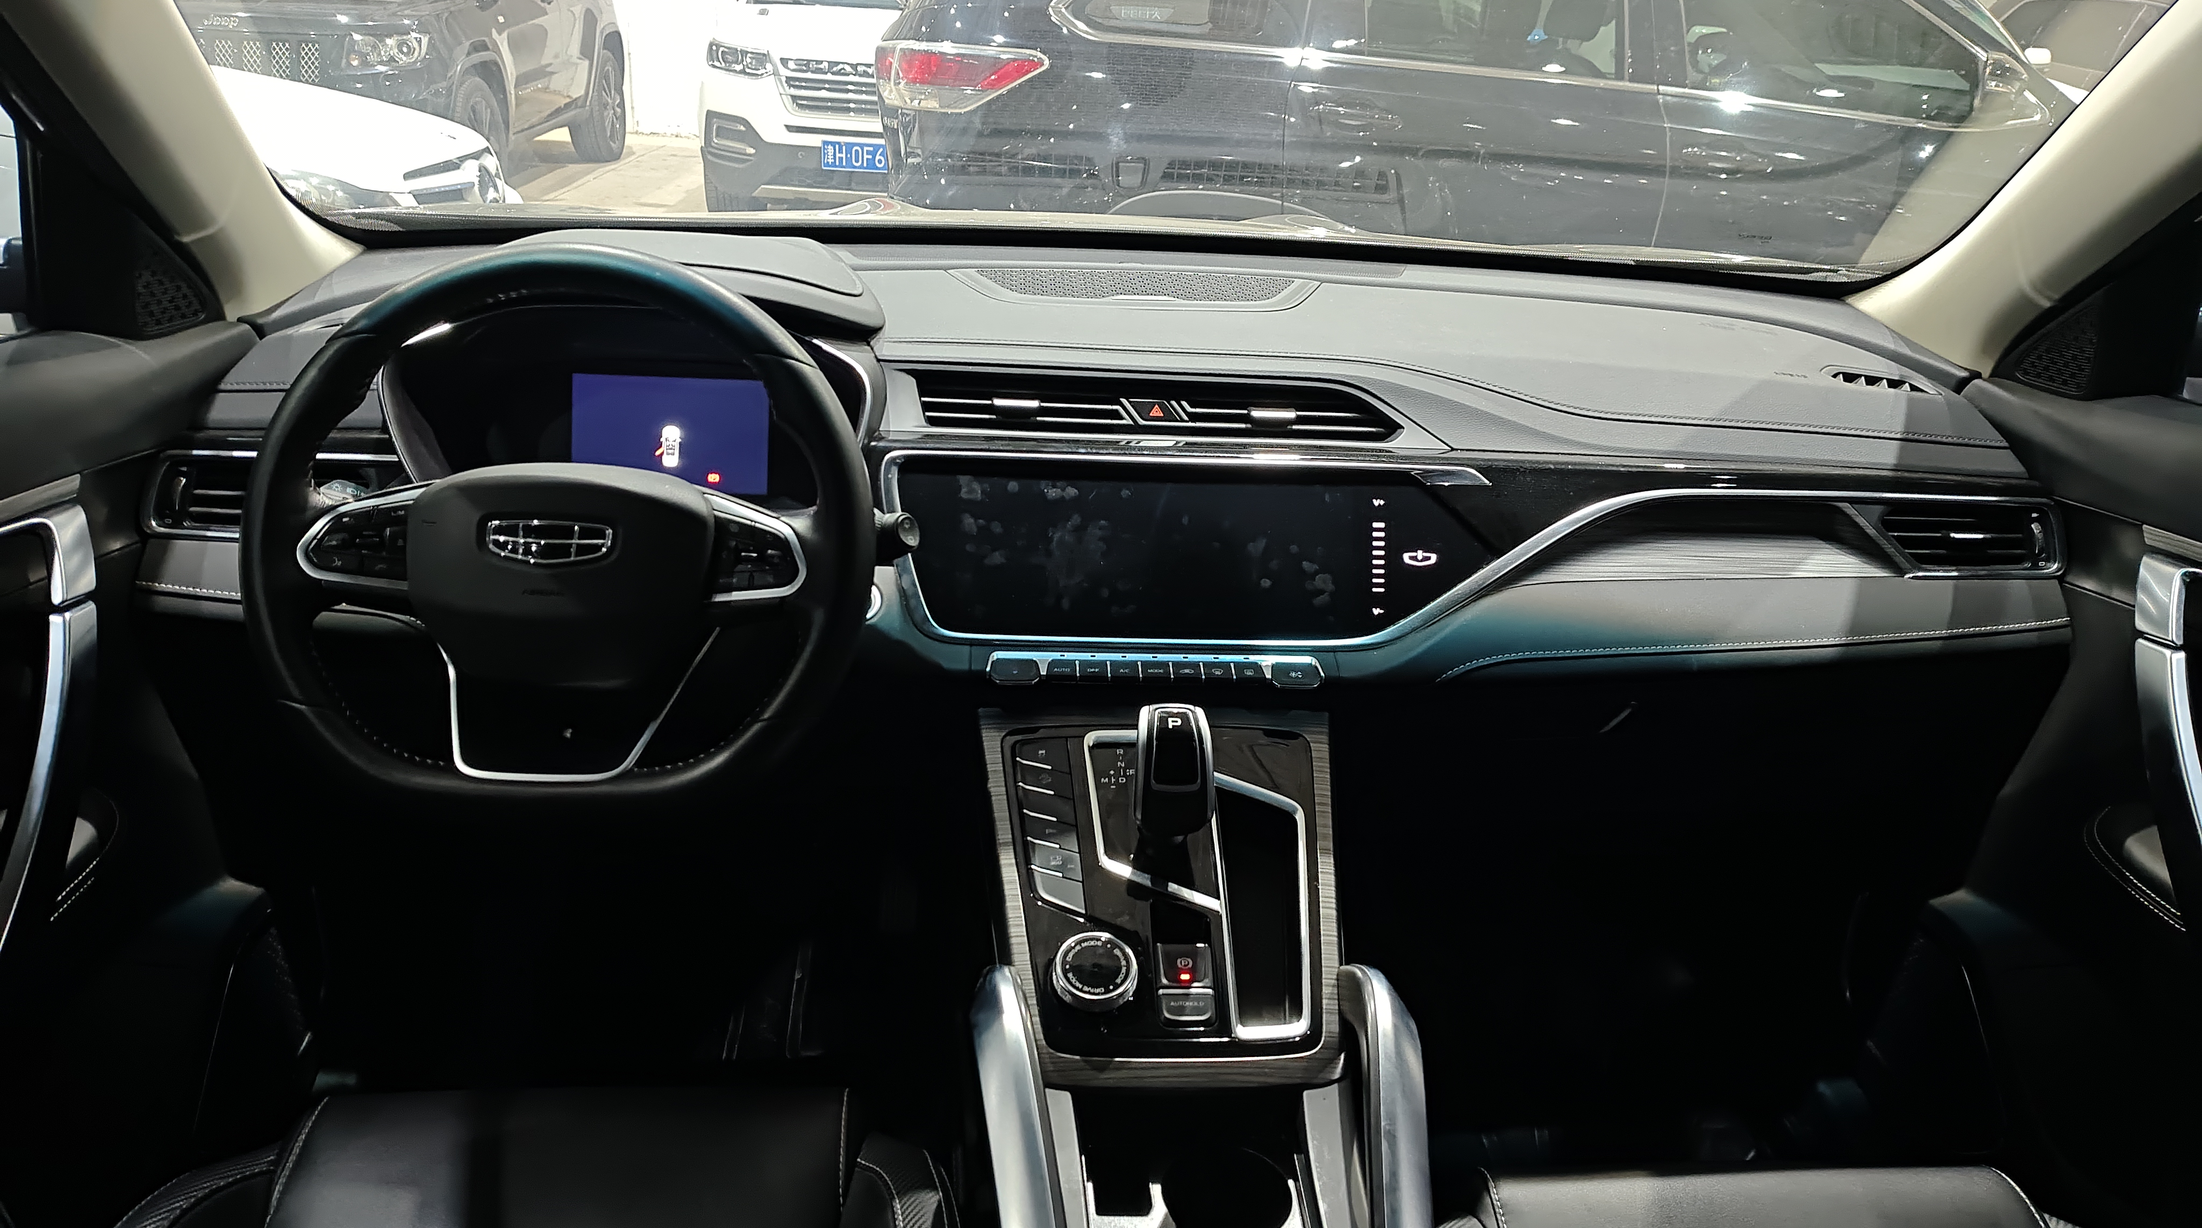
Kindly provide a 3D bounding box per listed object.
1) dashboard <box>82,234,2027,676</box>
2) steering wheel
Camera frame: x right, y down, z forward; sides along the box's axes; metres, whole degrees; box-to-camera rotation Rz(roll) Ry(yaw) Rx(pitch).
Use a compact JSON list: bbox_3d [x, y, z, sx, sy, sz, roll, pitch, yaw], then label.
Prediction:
[{"bbox_3d":[0.028,-0.160,1.218,1.450,0.310,0.500,1,21,-4],"label":"dashboard"},{"bbox_3d":[-0.323,-0.051,0.889,0.372,0.347,0.090,1,-2,-4],"label":"steering wheel"}]

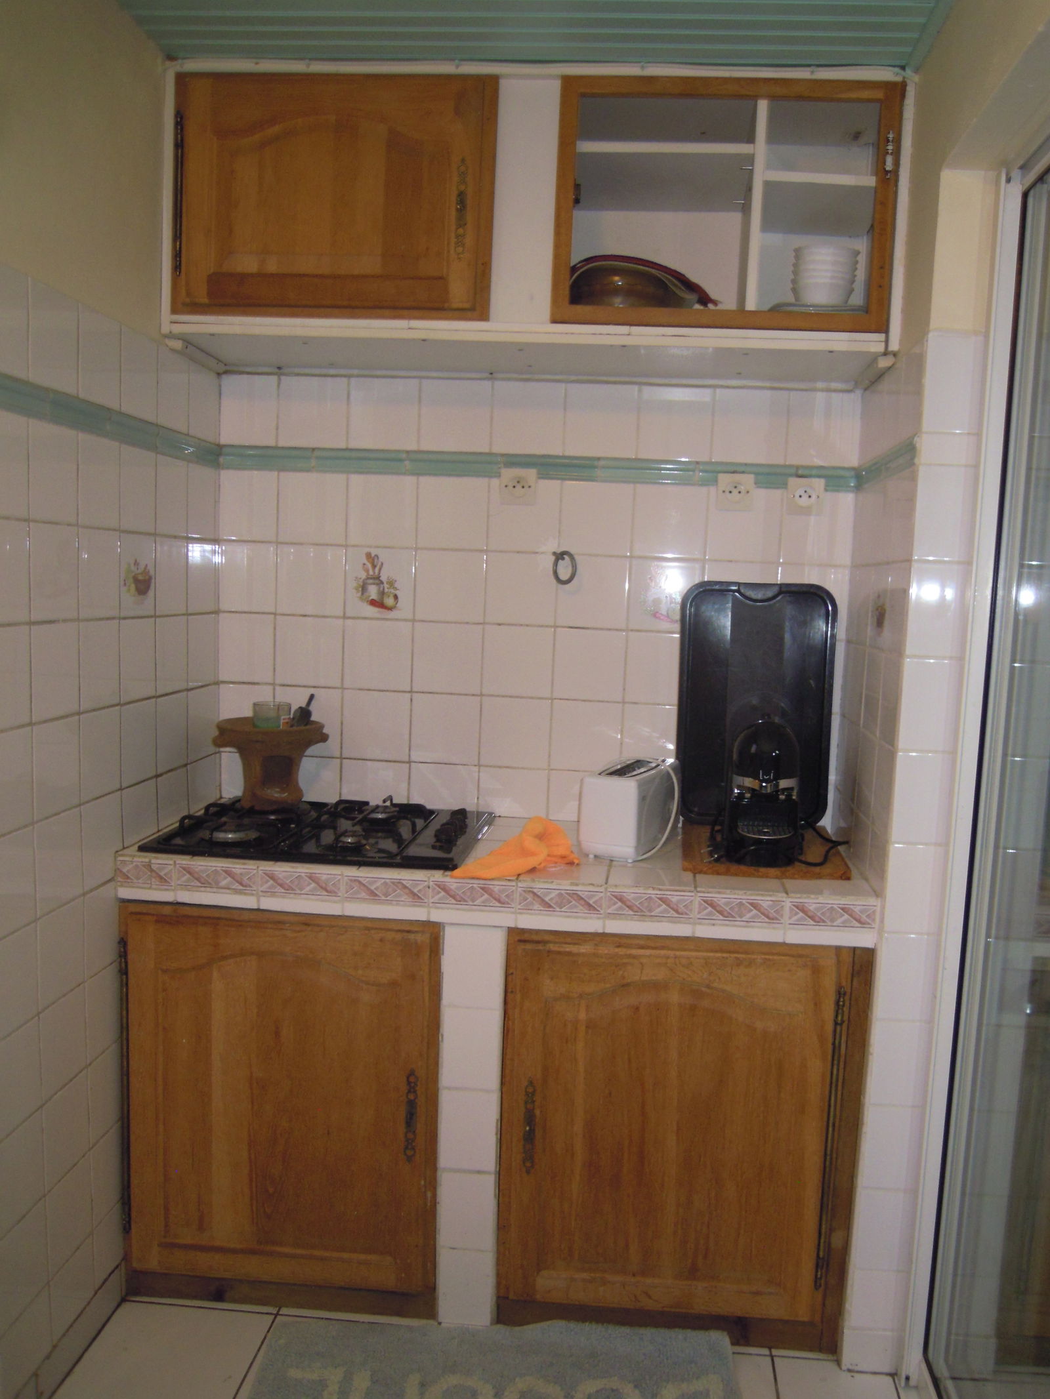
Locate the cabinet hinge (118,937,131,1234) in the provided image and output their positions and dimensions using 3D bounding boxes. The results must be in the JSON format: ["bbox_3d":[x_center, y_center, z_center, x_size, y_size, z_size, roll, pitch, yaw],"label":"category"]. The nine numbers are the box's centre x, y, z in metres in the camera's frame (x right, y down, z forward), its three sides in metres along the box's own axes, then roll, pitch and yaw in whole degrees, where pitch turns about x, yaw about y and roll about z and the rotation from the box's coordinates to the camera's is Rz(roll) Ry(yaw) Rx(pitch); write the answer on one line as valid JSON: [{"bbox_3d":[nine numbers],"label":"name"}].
[{"bbox_3d":[-0.745,0.723,2.109,0.015,0.574,0.016,3,6,6],"label":"cabinet hinge"}]

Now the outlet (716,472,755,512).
[{"bbox_3d":[0.434,-0.425,2.327,0.077,0.077,0.014,3,6,5],"label":"outlet"}]

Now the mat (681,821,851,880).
[{"bbox_3d":[0.462,0.292,2.231,0.302,0.014,0.390,3,6,8],"label":"mat"}]

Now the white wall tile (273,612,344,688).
[{"bbox_3d":[-0.472,-0.104,2.480,0.150,0.150,0.009,3,6,5],"label":"white wall tile"}]

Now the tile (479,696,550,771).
[{"bbox_3d":[-0.018,0.072,2.439,0.150,0.151,0.008,3,6,6],"label":"tile"}]

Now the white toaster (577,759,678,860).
[{"bbox_3d":[0.211,0.209,2.244,0.114,0.157,0.295,5,6,22],"label":"white toaster"}]

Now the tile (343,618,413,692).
[{"bbox_3d":[-0.315,-0.095,2.430,0.150,0.150,0.010,2,6,6],"label":"tile"}]

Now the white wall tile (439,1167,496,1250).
[{"bbox_3d":[-0.102,0.917,2.030,0.103,0.150,0.010,2,6,6],"label":"white wall tile"}]

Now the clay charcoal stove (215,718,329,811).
[{"bbox_3d":[-0.524,0.133,2.338,0.252,0.168,0.232,-1,6,-24],"label":"clay charcoal stove"}]

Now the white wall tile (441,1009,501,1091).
[{"bbox_3d":[-0.099,0.631,2.047,0.105,0.150,0.008,3,6,6],"label":"white wall tile"}]

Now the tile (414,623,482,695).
[{"bbox_3d":[-0.165,-0.090,2.453,0.150,0.150,0.009,3,6,5],"label":"tile"}]

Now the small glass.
[{"bbox_3d":[-0.506,0.031,2.260,0.075,0.057,0.075,2,6,6],"label":"small glass"}]

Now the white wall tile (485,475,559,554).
[{"bbox_3d":[0.000,-0.386,2.391,0.150,0.150,0.008,3,6,6],"label":"white wall tile"}]

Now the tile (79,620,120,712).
[{"bbox_3d":[-0.734,-0.060,1.948,0.009,0.150,0.150,3,6,5],"label":"tile"}]

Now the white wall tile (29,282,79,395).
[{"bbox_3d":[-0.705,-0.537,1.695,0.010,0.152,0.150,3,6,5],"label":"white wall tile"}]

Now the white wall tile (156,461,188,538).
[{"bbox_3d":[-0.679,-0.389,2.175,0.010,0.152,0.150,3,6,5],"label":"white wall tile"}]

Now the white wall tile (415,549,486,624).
[{"bbox_3d":[-0.158,-0.242,2.423,0.150,0.151,0.008,3,6,6],"label":"white wall tile"}]

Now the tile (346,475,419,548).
[{"bbox_3d":[-0.307,-0.403,2.435,0.150,0.150,0.009,3,6,5],"label":"tile"}]

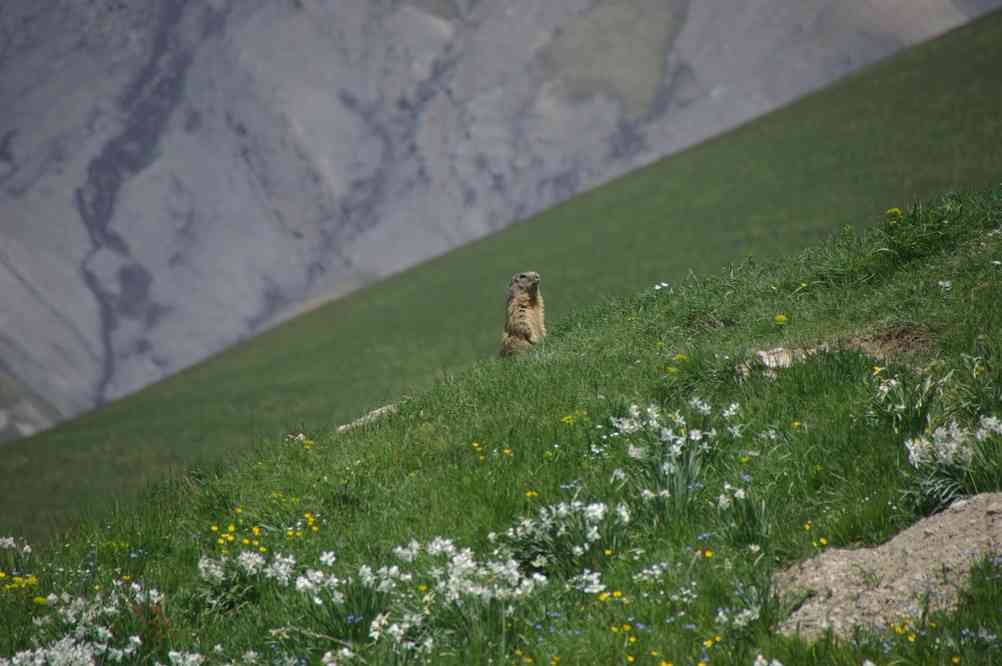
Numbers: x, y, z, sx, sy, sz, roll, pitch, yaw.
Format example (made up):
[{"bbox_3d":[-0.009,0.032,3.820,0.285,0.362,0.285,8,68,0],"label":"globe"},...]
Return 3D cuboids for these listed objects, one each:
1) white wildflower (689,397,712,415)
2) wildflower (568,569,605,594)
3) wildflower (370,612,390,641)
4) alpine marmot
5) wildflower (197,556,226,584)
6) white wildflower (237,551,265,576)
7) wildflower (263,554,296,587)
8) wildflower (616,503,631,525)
[{"bbox_3d":[0.798,0.290,41.700,0.091,0.067,0.077,0,-4,0],"label":"white wildflower"},{"bbox_3d":[0.325,0.956,40.100,0.139,0.093,0.117,0,-4,0],"label":"wildflower"},{"bbox_3d":[-0.466,1.134,40.300,0.073,0.101,0.077,0,-4,0],"label":"wildflower"},{"bbox_3d":[0.086,-0.057,44.000,0.210,0.413,0.180,-3,-5,40],"label":"alpine marmot"},{"bbox_3d":[-1.149,0.943,41.400,0.113,0.103,0.095,0,-4,0],"label":"wildflower"},{"bbox_3d":[-0.995,0.915,41.400,0.106,0.096,0.089,0,-4,0],"label":"white wildflower"},{"bbox_3d":[-0.877,0.941,41.300,0.128,0.118,0.108,0,-4,0],"label":"wildflower"},{"bbox_3d":[0.478,0.705,40.700,0.052,0.080,0.055,0,-4,0],"label":"wildflower"}]

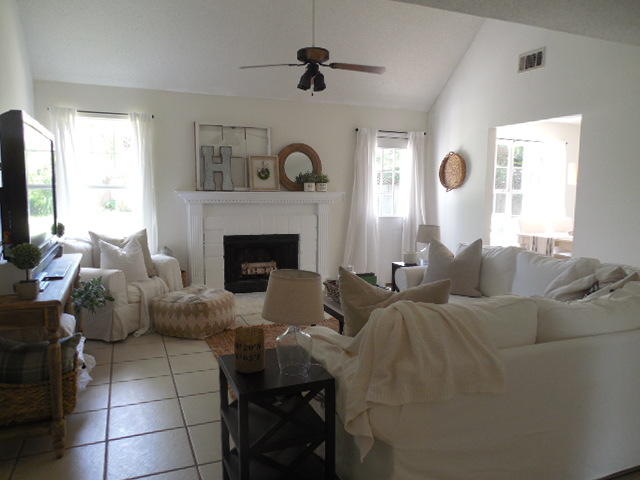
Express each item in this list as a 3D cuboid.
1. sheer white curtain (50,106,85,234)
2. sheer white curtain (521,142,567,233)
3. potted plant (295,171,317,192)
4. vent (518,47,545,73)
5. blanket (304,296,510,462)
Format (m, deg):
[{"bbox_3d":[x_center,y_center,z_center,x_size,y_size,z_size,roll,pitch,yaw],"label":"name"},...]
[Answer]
[{"bbox_3d":[-2.587,-0.267,4.789,0.300,2.158,0.110,-2,6,-23],"label":"sheer white curtain"},{"bbox_3d":[3.789,-0.593,7.908,1.078,2.130,0.100,-2,6,-23],"label":"sheer white curtain"},{"bbox_3d":[-0.173,-0.714,5.660,0.240,0.247,0.210,-2,6,-23],"label":"potted plant"},{"bbox_3d":[2.204,-1.859,4.804,0.025,0.200,0.342,-2,6,-23],"label":"vent"},{"bbox_3d":[0.309,0.509,1.983,0.630,0.610,0.740,-2,6,-23],"label":"blanket"}]

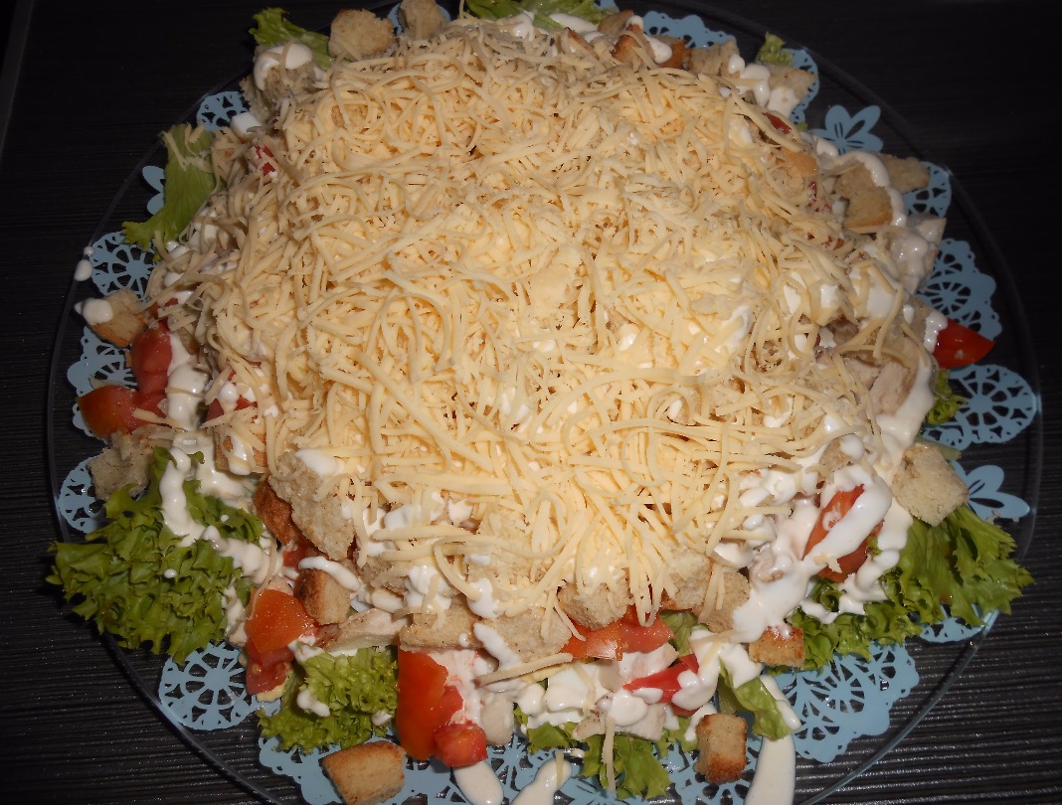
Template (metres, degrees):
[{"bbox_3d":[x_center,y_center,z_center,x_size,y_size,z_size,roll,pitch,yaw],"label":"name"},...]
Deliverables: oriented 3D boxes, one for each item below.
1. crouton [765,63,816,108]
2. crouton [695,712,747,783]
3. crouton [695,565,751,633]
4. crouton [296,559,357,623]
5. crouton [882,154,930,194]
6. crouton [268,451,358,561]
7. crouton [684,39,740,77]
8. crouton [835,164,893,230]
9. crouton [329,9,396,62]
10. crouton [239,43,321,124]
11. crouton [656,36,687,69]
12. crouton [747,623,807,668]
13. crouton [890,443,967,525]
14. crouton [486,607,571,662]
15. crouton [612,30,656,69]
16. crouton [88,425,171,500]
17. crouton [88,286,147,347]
[{"bbox_3d":[0.094,-0.116,0.294,0.015,0.009,0.011,18,76,19],"label":"crouton"},{"bbox_3d":[0.052,0.096,0.223,0.011,0.011,0.014,2,37,0],"label":"crouton"},{"bbox_3d":[0.052,0.053,0.218,0.014,0.013,0.016,7,66,3],"label":"crouton"},{"bbox_3d":[-0.054,0.050,0.213,0.011,0.010,0.015,-15,63,33],"label":"crouton"},{"bbox_3d":[0.133,-0.082,0.290,0.017,0.012,0.013,-4,66,-2],"label":"crouton"},{"bbox_3d":[-0.057,0.028,0.212,0.015,0.013,0.025,-41,85,-13],"label":"crouton"},{"bbox_3d":[0.070,-0.132,0.309,0.017,0.013,0.013,-4,66,-2],"label":"crouton"},{"bbox_3d":[0.109,-0.068,0.265,0.015,0.014,0.014,-3,61,12],"label":"crouton"},{"bbox_3d":[-0.062,-0.136,0.298,0.023,0.013,0.014,1,94,-10],"label":"crouton"},{"bbox_3d":[-0.089,-0.114,0.287,0.022,0.017,0.018,13,68,-8],"label":"crouton"},{"bbox_3d":[0.053,-0.134,0.310,0.014,0.012,0.013,-9,67,-4],"label":"crouton"},{"bbox_3d":[0.067,0.066,0.219,0.014,0.010,0.009,-9,101,16],"label":"crouton"},{"bbox_3d":[0.119,0.024,0.240,0.015,0.013,0.015,-37,71,-15],"label":"crouton"},{"bbox_3d":[-0.001,0.062,0.214,0.021,0.013,0.013,0,66,0],"label":"crouton"},{"bbox_3d":[0.038,-0.132,0.304,0.015,0.013,0.014,-18,68,-8],"label":"crouton"},{"bbox_3d":[-0.122,0.019,0.247,0.017,0.014,0.017,9,66,4],"label":"crouton"},{"bbox_3d":[-0.138,-0.028,0.270,0.013,0.012,0.014,33,70,13],"label":"crouton"}]

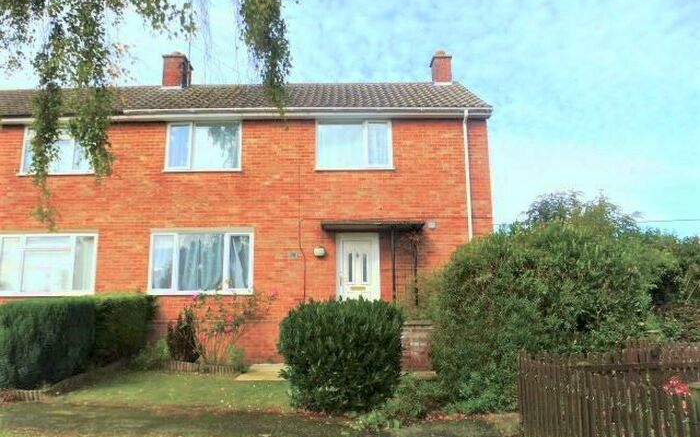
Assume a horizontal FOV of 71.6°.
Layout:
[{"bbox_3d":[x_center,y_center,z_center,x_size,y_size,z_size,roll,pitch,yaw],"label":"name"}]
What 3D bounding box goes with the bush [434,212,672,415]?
[{"bbox_3d":[2.854,1.235,7.406,3.150,2.692,2.300,0,-9,1],"label":"bush"}]

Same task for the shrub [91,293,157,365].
[{"bbox_3d":[-4.217,2.129,9.189,1.150,1.384,1.250,0,-9,1],"label":"shrub"}]

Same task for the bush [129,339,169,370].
[{"bbox_3d":[-3.813,2.607,9.256,0.727,0.620,0.650,0,-9,1],"label":"bush"}]

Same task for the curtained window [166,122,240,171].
[{"bbox_3d":[-3.270,-1.600,10.887,1.724,1.138,0.120,0,-9,1],"label":"curtained window"}]

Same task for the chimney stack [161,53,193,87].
[{"bbox_3d":[-5.107,-4.332,14.479,0.630,1.210,0.750,0,-9,1],"label":"chimney stack"}]

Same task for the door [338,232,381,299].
[{"bbox_3d":[0.184,1.331,10.360,0.944,2.060,0.100,0,-9,1],"label":"door"}]

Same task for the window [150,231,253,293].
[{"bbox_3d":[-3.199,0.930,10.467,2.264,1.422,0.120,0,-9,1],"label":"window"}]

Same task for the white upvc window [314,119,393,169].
[{"bbox_3d":[0.105,-1.632,10.841,1.731,1.145,0.120,0,-9,1],"label":"white upvc window"}]

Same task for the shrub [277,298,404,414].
[{"bbox_3d":[-0.120,1.803,6.647,1.600,1.355,1.400,0,-9,1],"label":"shrub"}]

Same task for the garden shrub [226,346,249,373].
[{"bbox_3d":[-2.151,2.702,9.317,0.444,0.475,0.420,0,-9,1],"label":"garden shrub"}]

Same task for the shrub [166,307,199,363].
[{"bbox_3d":[-3.304,2.327,9.650,0.634,1.136,0.600,0,-9,1],"label":"shrub"}]

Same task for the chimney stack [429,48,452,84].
[{"bbox_3d":[2.690,-4.392,14.371,0.570,1.187,0.620,0,-9,1],"label":"chimney stack"}]

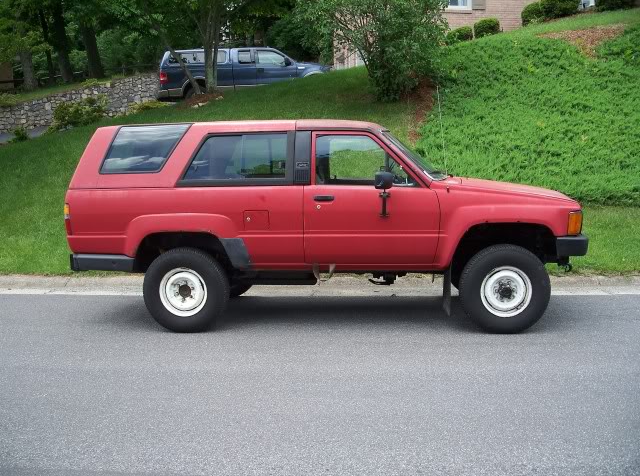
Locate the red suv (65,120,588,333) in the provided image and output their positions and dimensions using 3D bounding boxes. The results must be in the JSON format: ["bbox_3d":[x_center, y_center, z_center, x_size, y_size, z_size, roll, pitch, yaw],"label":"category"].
[{"bbox_3d":[0.055,-0.165,6.370,4.380,1.730,1.720,0,7,6],"label":"red suv"}]

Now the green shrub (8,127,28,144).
[{"bbox_3d":[-7.492,-2.547,17.000,0.497,0.447,0.500,-1,7,0],"label":"green shrub"}]

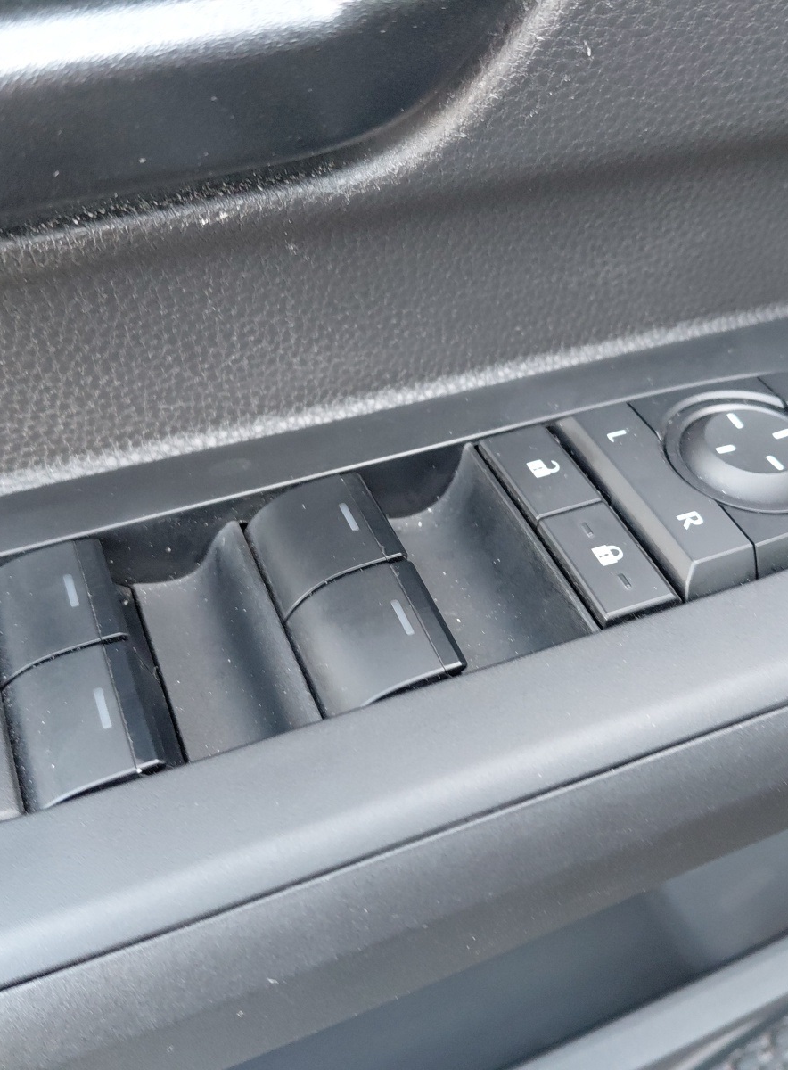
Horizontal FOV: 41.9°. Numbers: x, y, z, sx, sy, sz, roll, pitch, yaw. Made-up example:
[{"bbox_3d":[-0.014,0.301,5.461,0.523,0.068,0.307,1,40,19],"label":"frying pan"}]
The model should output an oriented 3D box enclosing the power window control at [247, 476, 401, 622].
[{"bbox_3d":[-0.014,0.002,0.190,0.024,0.011,0.025,-15,50,-18],"label":"power window control"}]

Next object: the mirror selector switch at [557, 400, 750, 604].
[{"bbox_3d":[0.053,-0.008,0.212,0.017,0.007,0.048,-15,49,-19],"label":"mirror selector switch"}]

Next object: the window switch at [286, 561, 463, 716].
[{"bbox_3d":[-0.004,0.019,0.174,0.024,0.013,0.025,-15,50,-18],"label":"window switch"}]

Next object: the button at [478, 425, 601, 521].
[{"bbox_3d":[0.028,-0.011,0.201,0.015,0.007,0.025,-15,50,-18],"label":"button"}]

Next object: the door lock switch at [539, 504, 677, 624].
[{"bbox_3d":[0.037,0.006,0.185,0.015,0.007,0.025,-15,50,-18],"label":"door lock switch"}]

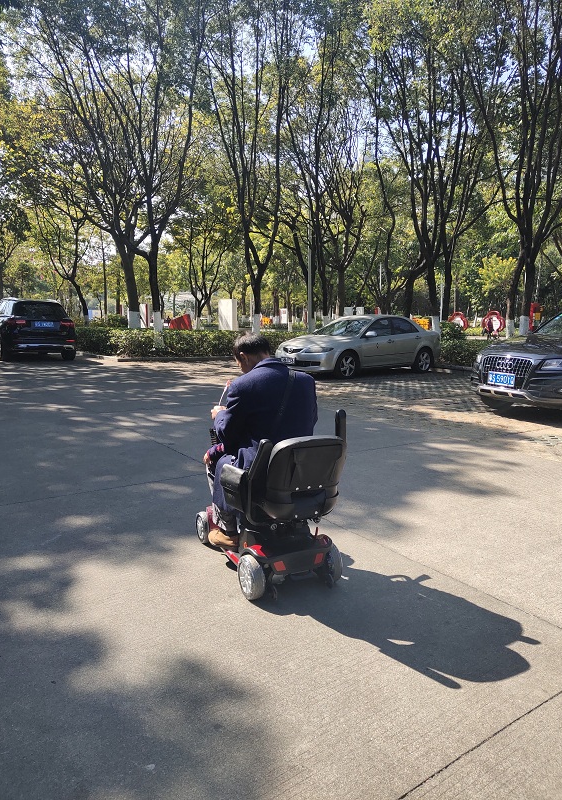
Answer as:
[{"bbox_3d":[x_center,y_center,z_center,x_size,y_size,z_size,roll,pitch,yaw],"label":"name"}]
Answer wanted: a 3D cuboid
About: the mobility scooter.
[{"bbox_3d":[-0.099,0.494,3.839,0.570,0.920,1.180,-4,8,-22],"label":"mobility scooter"}]

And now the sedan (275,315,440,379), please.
[{"bbox_3d":[1.973,-1.332,16.127,4.670,1.430,1.780,-7,10,-40],"label":"sedan"}]

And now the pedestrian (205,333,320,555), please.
[{"bbox_3d":[-0.111,0.283,3.758,0.530,1.220,0.740,-4,8,-27],"label":"pedestrian"}]

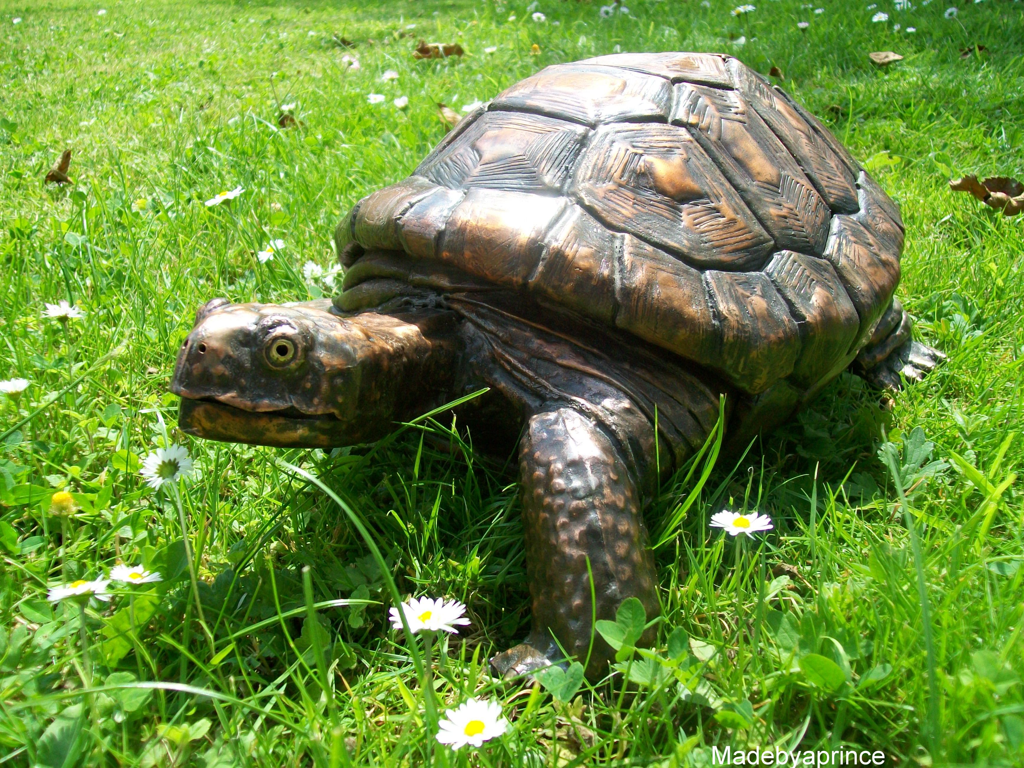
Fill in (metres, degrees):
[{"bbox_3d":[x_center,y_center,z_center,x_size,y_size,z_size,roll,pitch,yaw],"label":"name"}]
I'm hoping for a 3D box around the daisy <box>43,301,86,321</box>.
[{"bbox_3d":[-0.248,-0.041,0.590,0.023,0.009,0.023,-7,18,-22],"label":"daisy"}]

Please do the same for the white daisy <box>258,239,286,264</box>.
[{"bbox_3d":[-0.161,-0.089,0.710,0.021,0.007,0.021,-41,34,-5],"label":"white daisy"}]

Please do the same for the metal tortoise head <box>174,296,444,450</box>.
[{"bbox_3d":[-0.086,-0.005,0.445,0.106,0.055,0.058,-12,21,-34],"label":"metal tortoise head"}]

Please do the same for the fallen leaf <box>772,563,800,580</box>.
[{"bbox_3d":[0.105,0.072,0.410,0.011,0.005,0.009,8,27,16],"label":"fallen leaf"}]

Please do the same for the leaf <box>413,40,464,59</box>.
[{"bbox_3d":[-0.108,-0.496,1.580,0.074,0.024,0.036,-2,26,-3],"label":"leaf"}]

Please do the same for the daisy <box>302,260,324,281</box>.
[{"bbox_3d":[-0.138,-0.079,0.740,0.017,0.017,0.009,-18,35,-33],"label":"daisy"}]

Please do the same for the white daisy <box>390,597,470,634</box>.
[{"bbox_3d":[-0.026,0.072,0.330,0.025,0.010,0.025,2,16,-1],"label":"white daisy"}]

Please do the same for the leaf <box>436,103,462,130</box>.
[{"bbox_3d":[-0.069,-0.295,1.180,0.040,0.027,0.030,0,26,0],"label":"leaf"}]

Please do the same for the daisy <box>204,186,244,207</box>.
[{"bbox_3d":[-0.173,-0.113,0.640,0.025,0.007,0.025,-28,22,-9],"label":"daisy"}]

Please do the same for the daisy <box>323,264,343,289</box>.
[{"bbox_3d":[-0.127,-0.076,0.755,0.021,0.008,0.021,-35,31,-5],"label":"daisy"}]

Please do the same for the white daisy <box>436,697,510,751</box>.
[{"bbox_3d":[-0.013,0.107,0.335,0.023,0.009,0.023,-9,26,4],"label":"white daisy"}]

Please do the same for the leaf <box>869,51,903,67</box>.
[{"bbox_3d":[0.527,-0.458,1.500,0.046,0.016,0.034,8,27,17],"label":"leaf"}]

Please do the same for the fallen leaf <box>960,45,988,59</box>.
[{"bbox_3d":[0.671,-0.483,1.550,0.040,0.018,0.030,10,27,20],"label":"fallen leaf"}]

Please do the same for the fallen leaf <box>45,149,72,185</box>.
[{"bbox_3d":[-0.426,-0.204,1.000,0.022,0.027,0.024,-10,27,-21],"label":"fallen leaf"}]

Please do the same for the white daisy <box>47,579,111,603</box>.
[{"bbox_3d":[-0.157,0.075,0.385,0.024,0.009,0.024,-7,4,3],"label":"white daisy"}]

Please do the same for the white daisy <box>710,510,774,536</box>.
[{"bbox_3d":[0.086,0.052,0.400,0.024,0.009,0.024,0,18,0],"label":"white daisy"}]

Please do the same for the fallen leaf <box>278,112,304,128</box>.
[{"bbox_3d":[-0.250,-0.297,1.200,0.034,0.018,0.026,0,26,0],"label":"fallen leaf"}]

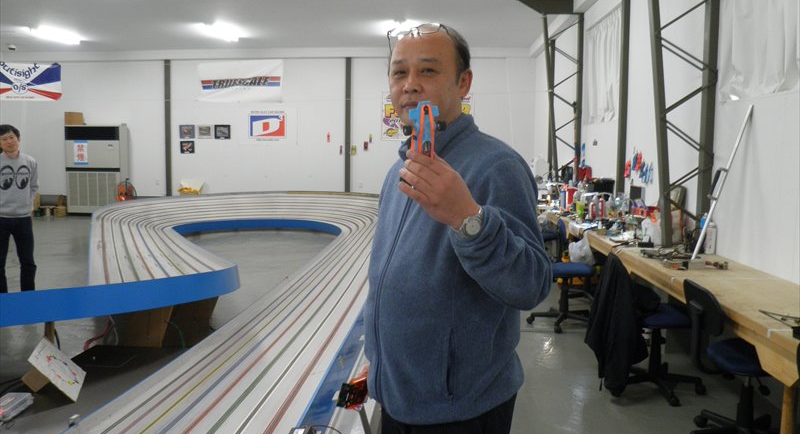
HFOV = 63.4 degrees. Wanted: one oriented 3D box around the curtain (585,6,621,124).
[{"bbox_3d":[2.495,-1.869,8.172,0.090,1.300,1.700,1,6,3],"label":"curtain"}]

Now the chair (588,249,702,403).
[{"bbox_3d":[1.425,0.615,3.725,0.620,0.830,0.570,-2,6,-25],"label":"chair"}]

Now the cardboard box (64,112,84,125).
[{"bbox_3d":[-6.906,-2.082,13.729,0.360,0.300,0.260,1,6,3],"label":"cardboard box"}]

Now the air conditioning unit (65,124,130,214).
[{"bbox_3d":[-6.461,-1.006,13.812,1.170,1.880,0.460,1,6,3],"label":"air conditioning unit"}]

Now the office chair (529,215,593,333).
[{"bbox_3d":[1.316,0.466,5.257,0.580,0.840,0.560,0,6,-7],"label":"office chair"}]

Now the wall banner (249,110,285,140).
[{"bbox_3d":[-2.822,-1.954,13.836,0.800,0.660,0.020,1,6,3],"label":"wall banner"}]

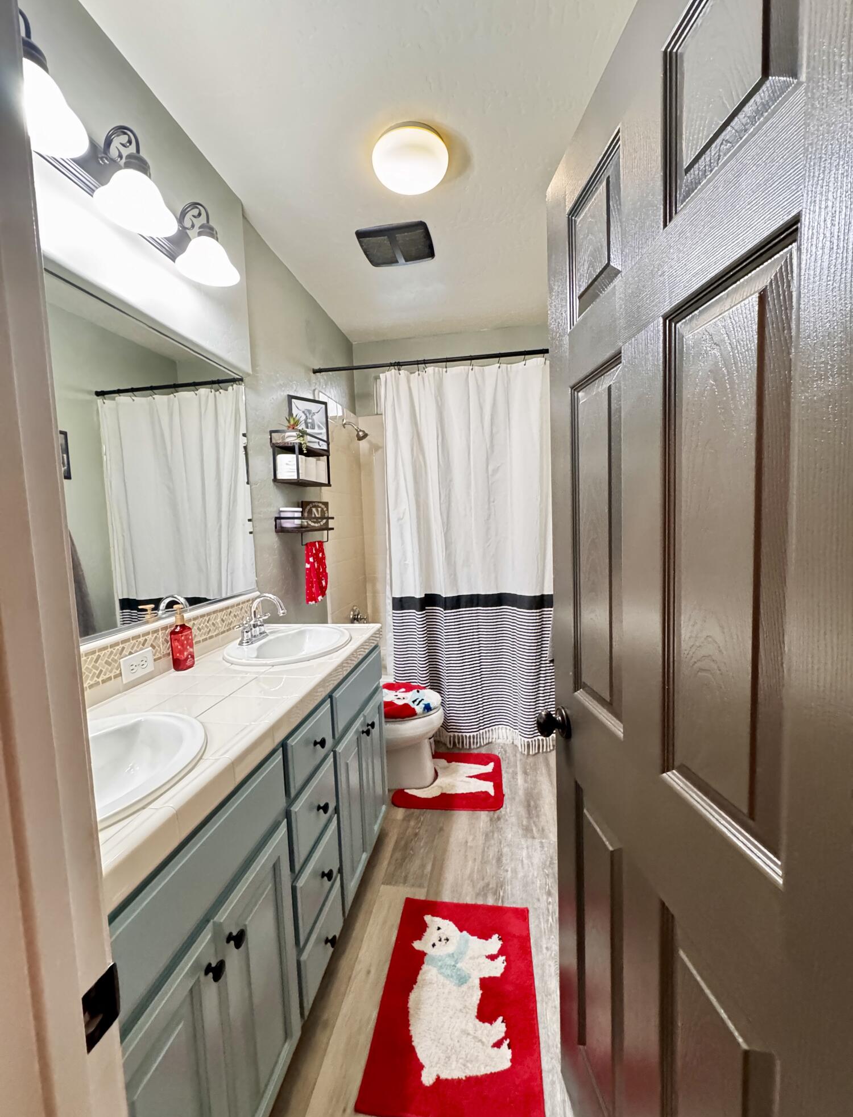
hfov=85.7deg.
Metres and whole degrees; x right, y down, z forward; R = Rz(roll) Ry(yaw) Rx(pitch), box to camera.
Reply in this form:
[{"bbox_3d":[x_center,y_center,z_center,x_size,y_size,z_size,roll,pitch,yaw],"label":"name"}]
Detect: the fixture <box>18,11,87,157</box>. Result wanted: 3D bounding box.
[{"bbox_3d":[-0.820,-1.017,0.942,0.210,0.240,0.190,-1,5,9],"label":"fixture"}]

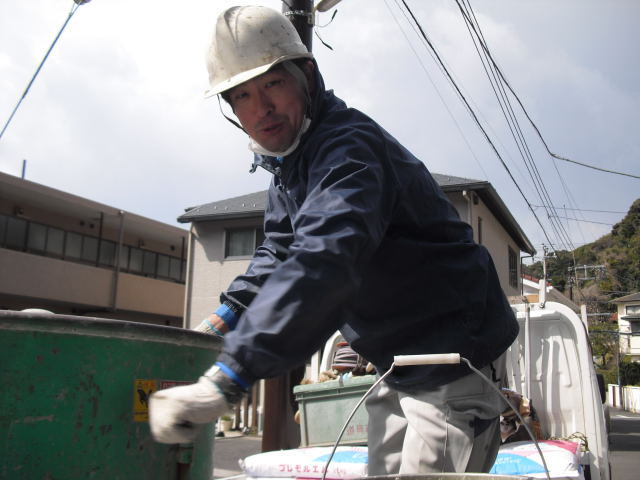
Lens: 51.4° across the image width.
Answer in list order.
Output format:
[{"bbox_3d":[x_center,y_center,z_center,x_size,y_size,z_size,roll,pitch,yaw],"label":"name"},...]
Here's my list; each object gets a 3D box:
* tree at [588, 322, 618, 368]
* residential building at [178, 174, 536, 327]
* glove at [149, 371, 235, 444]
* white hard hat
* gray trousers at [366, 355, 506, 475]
[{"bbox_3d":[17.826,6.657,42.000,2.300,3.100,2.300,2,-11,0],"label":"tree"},{"bbox_3d":[1.606,1.527,20.731,9.100,8.120,8.800,-4,-13,27],"label":"residential building"},{"bbox_3d":[-0.214,0.280,1.100,0.140,0.110,0.095,-13,-7,-18],"label":"glove"},{"bbox_3d":[-0.136,-0.390,1.340,0.215,0.150,0.275,-9,24,25],"label":"white hard hat"},{"bbox_3d":[0.245,0.711,1.398,0.340,0.950,0.360,4,-11,-14],"label":"gray trousers"}]

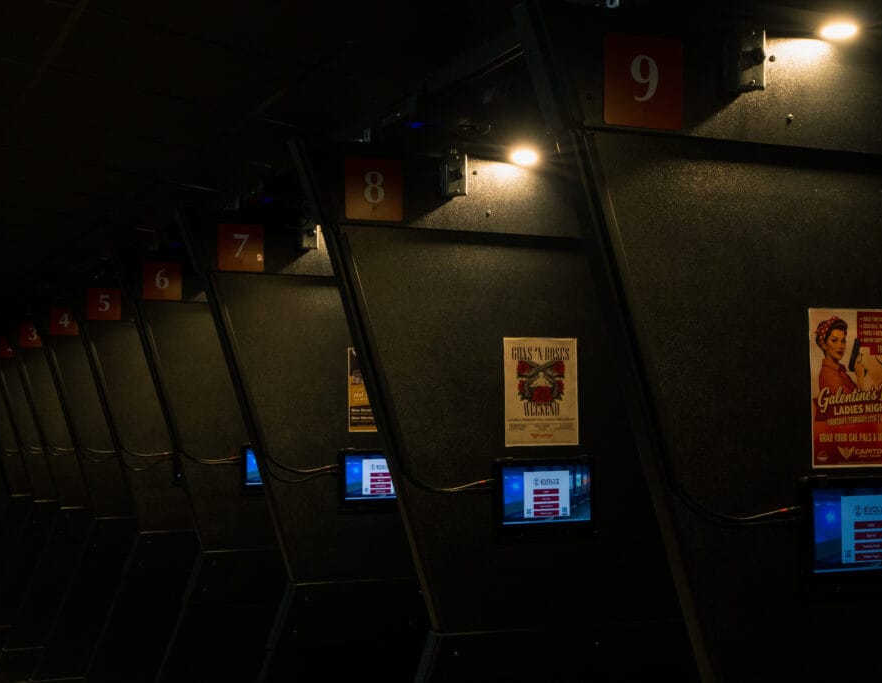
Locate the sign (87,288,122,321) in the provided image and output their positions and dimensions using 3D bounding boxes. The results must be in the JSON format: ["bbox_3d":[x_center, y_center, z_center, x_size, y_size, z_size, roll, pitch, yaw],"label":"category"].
[{"bbox_3d":[-1.634,-0.178,6.618,0.158,0.158,0.010,1,-3,-23],"label":"sign"}]

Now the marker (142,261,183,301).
[{"bbox_3d":[-1.124,-0.242,5.532,0.158,0.158,0.010,1,-3,-23],"label":"marker"}]

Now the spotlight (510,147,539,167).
[{"bbox_3d":[0.208,-0.466,3.410,0.075,0.050,0.075,1,-3,-23],"label":"spotlight"}]

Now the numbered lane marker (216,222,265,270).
[{"bbox_3d":[-0.648,-0.305,4.445,0.158,0.158,0.010,1,-3,-23],"label":"numbered lane marker"}]

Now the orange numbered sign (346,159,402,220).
[{"bbox_3d":[-0.159,-0.374,3.359,0.158,0.158,0.010,1,-3,-23],"label":"orange numbered sign"}]

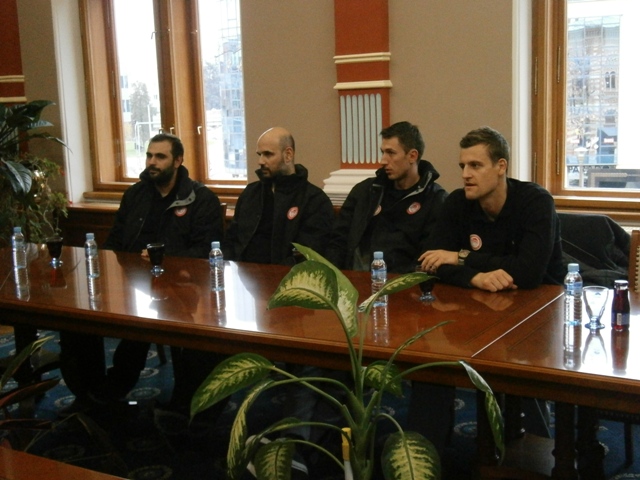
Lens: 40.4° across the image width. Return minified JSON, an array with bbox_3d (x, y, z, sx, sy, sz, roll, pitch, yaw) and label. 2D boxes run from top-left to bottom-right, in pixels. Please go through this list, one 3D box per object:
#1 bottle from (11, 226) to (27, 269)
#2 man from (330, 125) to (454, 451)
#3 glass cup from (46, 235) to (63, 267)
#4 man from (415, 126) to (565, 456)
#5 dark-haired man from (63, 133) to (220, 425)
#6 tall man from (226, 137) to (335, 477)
[{"bbox_3d":[-1.354,0.035,3.910,0.053,0.181,0.053,3,11,32],"label":"bottle"},{"bbox_3d":[0.325,0.190,3.609,0.580,1.365,0.700,4,11,34],"label":"man"},{"bbox_3d":[-1.201,0.056,3.925,0.075,0.124,0.075,-2,9,0],"label":"glass cup"},{"bbox_3d":[0.636,0.232,3.337,0.580,1.345,0.660,4,11,35],"label":"man"},{"bbox_3d":[-0.799,0.137,4.319,0.600,1.330,0.720,2,10,27],"label":"dark-haired man"},{"bbox_3d":[-0.244,0.178,3.869,0.560,1.350,0.800,3,10,29],"label":"tall man"}]

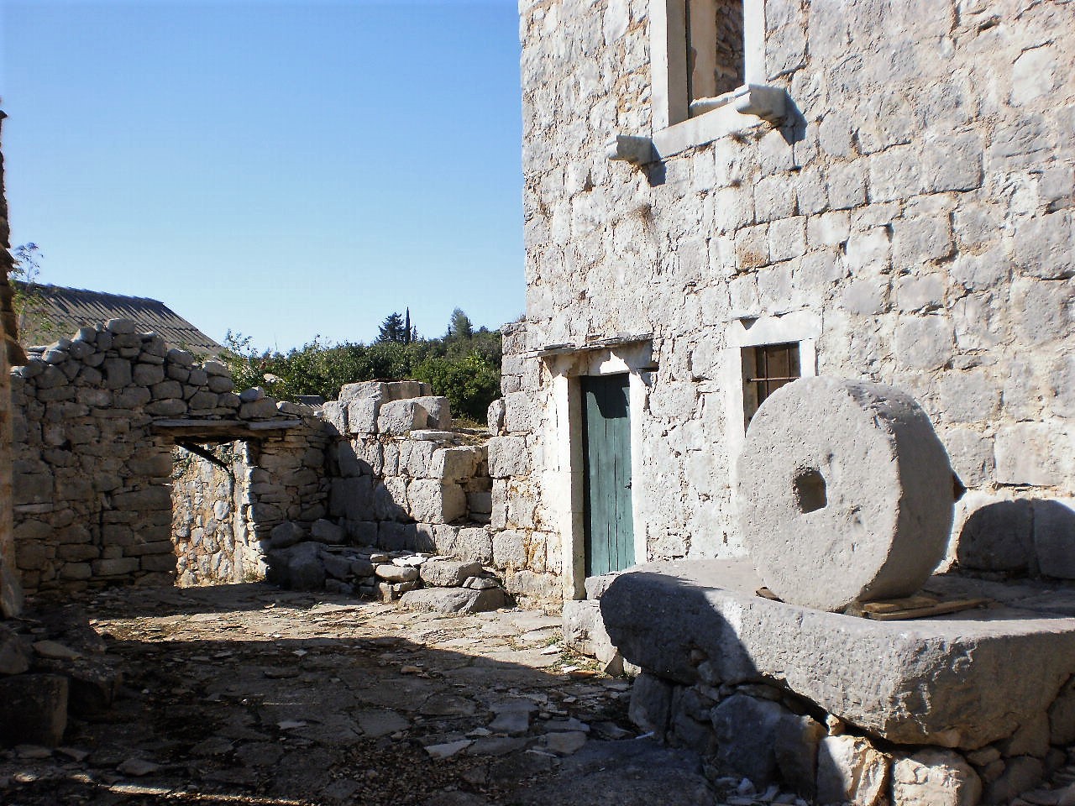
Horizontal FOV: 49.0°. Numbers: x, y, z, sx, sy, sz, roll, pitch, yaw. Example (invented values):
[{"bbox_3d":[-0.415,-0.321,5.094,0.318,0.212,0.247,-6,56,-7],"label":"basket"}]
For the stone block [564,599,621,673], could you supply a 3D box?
[{"bbox_3d":[0.463,1.667,8.500,0.340,0.340,0.780,0,-2,-26],"label":"stone block"}]

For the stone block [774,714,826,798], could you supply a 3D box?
[{"bbox_3d":[1.157,1.560,5.200,0.250,0.360,0.220,0,-2,-38],"label":"stone block"}]

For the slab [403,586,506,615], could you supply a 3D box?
[{"bbox_3d":[-0.791,1.811,10.850,0.430,0.240,1.080,0,-2,-38],"label":"slab"}]

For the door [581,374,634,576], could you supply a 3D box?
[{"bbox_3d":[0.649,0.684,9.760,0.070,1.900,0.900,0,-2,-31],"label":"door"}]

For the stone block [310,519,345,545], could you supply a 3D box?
[{"bbox_3d":[-2.335,1.436,13.100,0.320,0.270,0.370,0,-2,-45],"label":"stone block"}]

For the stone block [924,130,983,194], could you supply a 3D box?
[{"bbox_3d":[2.445,-1.357,6.696,0.270,0.320,0.410,0,-2,-31],"label":"stone block"}]

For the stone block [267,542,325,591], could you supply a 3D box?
[{"bbox_3d":[-2.527,1.701,12.350,0.500,0.460,0.450,-2,-2,40],"label":"stone block"}]

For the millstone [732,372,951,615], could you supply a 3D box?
[{"bbox_3d":[1.370,0.413,5.378,0.323,1.060,1.060,3,-3,-29],"label":"millstone"}]

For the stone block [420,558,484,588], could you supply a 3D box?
[{"bbox_3d":[-0.799,1.564,10.850,0.340,0.240,0.580,0,-2,-40],"label":"stone block"}]

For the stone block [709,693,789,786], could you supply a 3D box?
[{"bbox_3d":[0.995,1.536,5.430,0.300,0.390,0.370,0,-2,-42],"label":"stone block"}]

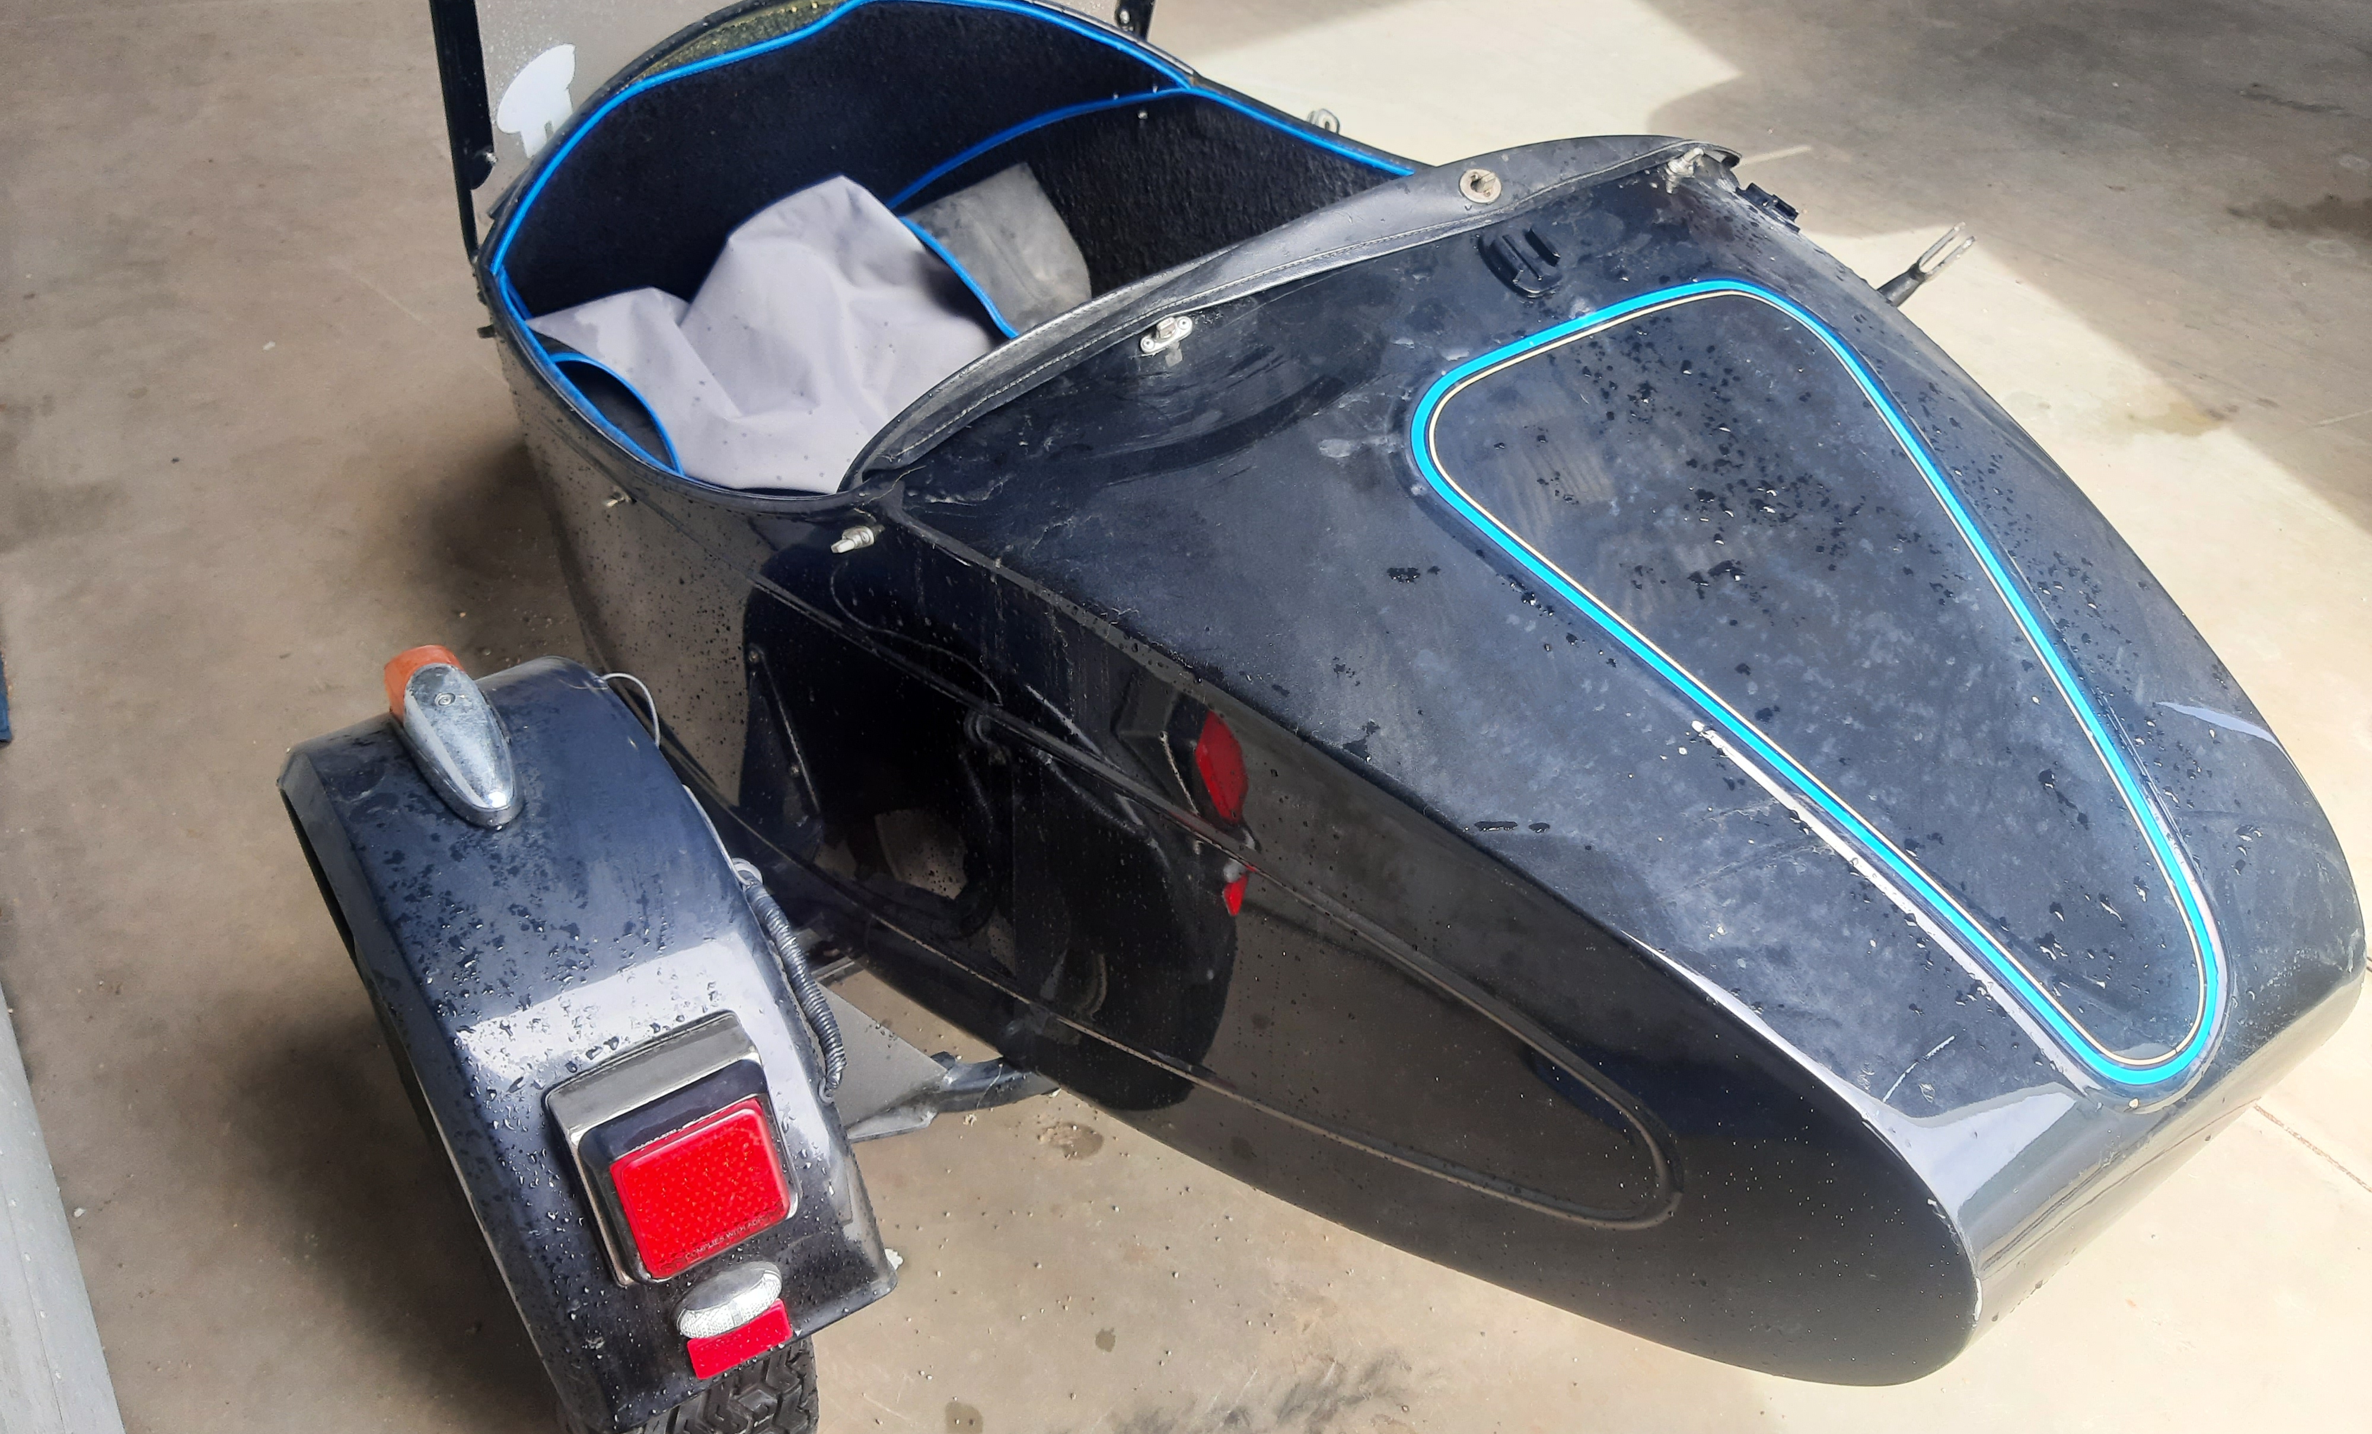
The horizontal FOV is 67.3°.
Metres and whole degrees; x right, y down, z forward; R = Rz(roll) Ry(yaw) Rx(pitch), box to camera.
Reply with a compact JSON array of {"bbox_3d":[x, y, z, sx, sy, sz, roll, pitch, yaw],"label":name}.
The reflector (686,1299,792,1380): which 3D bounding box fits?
[{"bbox_3d":[-0.304,0.425,1.215,0.066,0.033,0.009,-24,24,-25],"label":"reflector"}]

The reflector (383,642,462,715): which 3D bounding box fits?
[{"bbox_3d":[-0.603,-0.024,1.411,0.065,0.052,0.040,-24,36,-25],"label":"reflector"}]

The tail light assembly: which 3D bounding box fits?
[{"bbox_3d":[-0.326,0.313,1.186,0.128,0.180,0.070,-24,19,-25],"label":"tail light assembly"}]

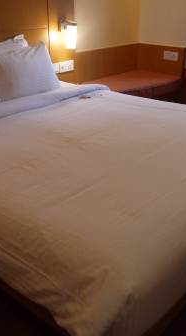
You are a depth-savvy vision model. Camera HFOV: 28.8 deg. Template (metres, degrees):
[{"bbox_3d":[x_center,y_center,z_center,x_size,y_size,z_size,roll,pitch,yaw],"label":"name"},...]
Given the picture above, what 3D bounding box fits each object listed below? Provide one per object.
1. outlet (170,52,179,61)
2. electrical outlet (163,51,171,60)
[{"bbox_3d":[0.827,-1.123,3.661,0.084,0.084,0.012,20,32,35],"label":"outlet"},{"bbox_3d":[0.764,-1.149,3.707,0.084,0.084,0.012,20,32,35],"label":"electrical outlet"}]

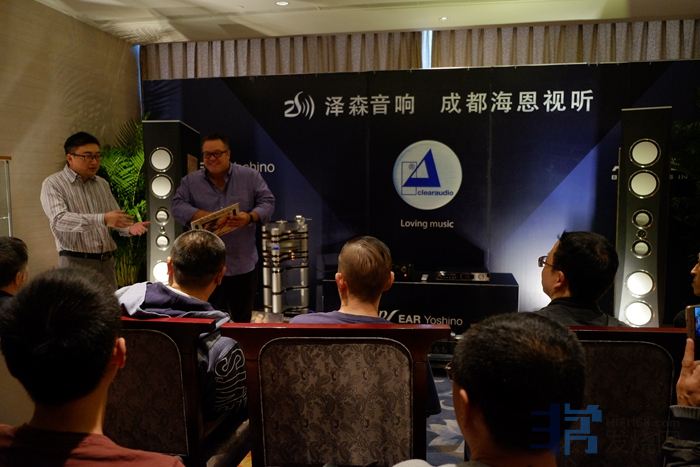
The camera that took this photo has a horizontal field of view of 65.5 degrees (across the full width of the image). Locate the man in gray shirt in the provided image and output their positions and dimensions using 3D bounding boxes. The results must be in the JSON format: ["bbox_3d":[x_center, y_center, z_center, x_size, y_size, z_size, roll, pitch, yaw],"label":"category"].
[{"bbox_3d":[-1.510,0.294,3.248,0.540,1.730,0.500,4,5,43],"label":"man in gray shirt"}]

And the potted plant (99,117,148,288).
[{"bbox_3d":[-1.930,0.038,4.834,0.700,2.020,0.700,0,4,0],"label":"potted plant"}]

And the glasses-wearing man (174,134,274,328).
[{"bbox_3d":[-0.785,0.272,3.427,0.620,1.750,0.430,0,4,2],"label":"glasses-wearing man"}]

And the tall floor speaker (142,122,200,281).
[{"bbox_3d":[-1.530,0.061,4.796,0.370,1.980,0.480,1,4,8],"label":"tall floor speaker"}]

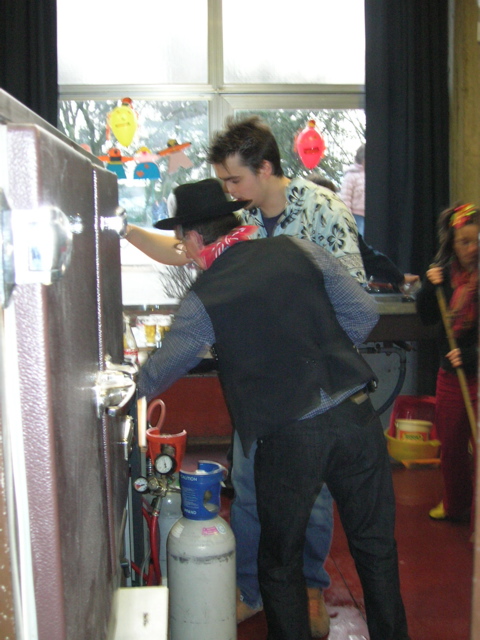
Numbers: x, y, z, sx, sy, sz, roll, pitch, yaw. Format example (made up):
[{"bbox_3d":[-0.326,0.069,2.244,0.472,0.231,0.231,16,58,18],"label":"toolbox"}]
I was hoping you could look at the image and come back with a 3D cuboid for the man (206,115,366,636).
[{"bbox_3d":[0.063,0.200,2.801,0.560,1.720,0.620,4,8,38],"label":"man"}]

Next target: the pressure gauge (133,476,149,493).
[{"bbox_3d":[-0.271,0.449,2.320,0.044,0.044,0.030,0,-6,5],"label":"pressure gauge"}]

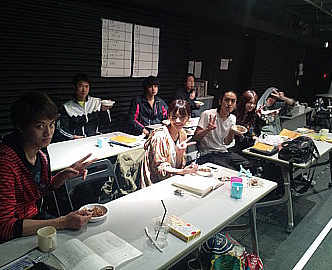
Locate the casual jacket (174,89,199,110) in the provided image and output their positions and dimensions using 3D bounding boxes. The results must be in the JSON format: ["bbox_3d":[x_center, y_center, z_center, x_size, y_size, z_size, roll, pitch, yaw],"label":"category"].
[{"bbox_3d":[0.317,-0.428,4.639,0.370,0.590,0.450,13,17,34],"label":"casual jacket"}]

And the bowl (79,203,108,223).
[{"bbox_3d":[-0.388,0.429,1.554,0.157,0.048,0.157,3,14,-1],"label":"bowl"}]

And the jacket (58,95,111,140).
[{"bbox_3d":[-0.901,-0.145,3.198,0.560,0.570,0.330,-7,17,-35],"label":"jacket"}]

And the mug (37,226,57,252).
[{"bbox_3d":[-0.516,0.471,1.292,0.108,0.086,0.082,11,16,28],"label":"mug"}]

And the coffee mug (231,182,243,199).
[{"bbox_3d":[0.453,0.359,1.859,0.075,0.077,0.075,3,14,0],"label":"coffee mug"}]

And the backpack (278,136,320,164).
[{"bbox_3d":[1.298,0.126,2.846,0.330,0.190,0.310,16,19,40],"label":"backpack"}]

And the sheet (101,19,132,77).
[{"bbox_3d":[-0.771,-1.363,4.674,0.010,0.852,0.598,16,19,40],"label":"sheet"}]

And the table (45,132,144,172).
[{"bbox_3d":[-0.911,0.497,2.581,0.600,0.700,1.800,15,18,39],"label":"table"}]

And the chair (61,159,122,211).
[{"bbox_3d":[-0.421,0.638,2.103,0.480,0.770,0.450,16,19,40],"label":"chair"}]

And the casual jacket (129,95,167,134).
[{"bbox_3d":[-0.223,-0.277,4.041,0.530,0.590,0.380,-4,16,-26],"label":"casual jacket"}]

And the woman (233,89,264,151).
[{"bbox_3d":[0.963,0.097,3.495,0.480,1.230,0.720,-7,18,-37],"label":"woman"}]

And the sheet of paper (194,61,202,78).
[{"bbox_3d":[0.655,-1.299,5.813,0.008,0.300,0.212,15,18,39],"label":"sheet of paper"}]

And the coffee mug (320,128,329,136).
[{"bbox_3d":[2.096,-0.029,3.846,0.105,0.086,0.083,0,15,-11],"label":"coffee mug"}]

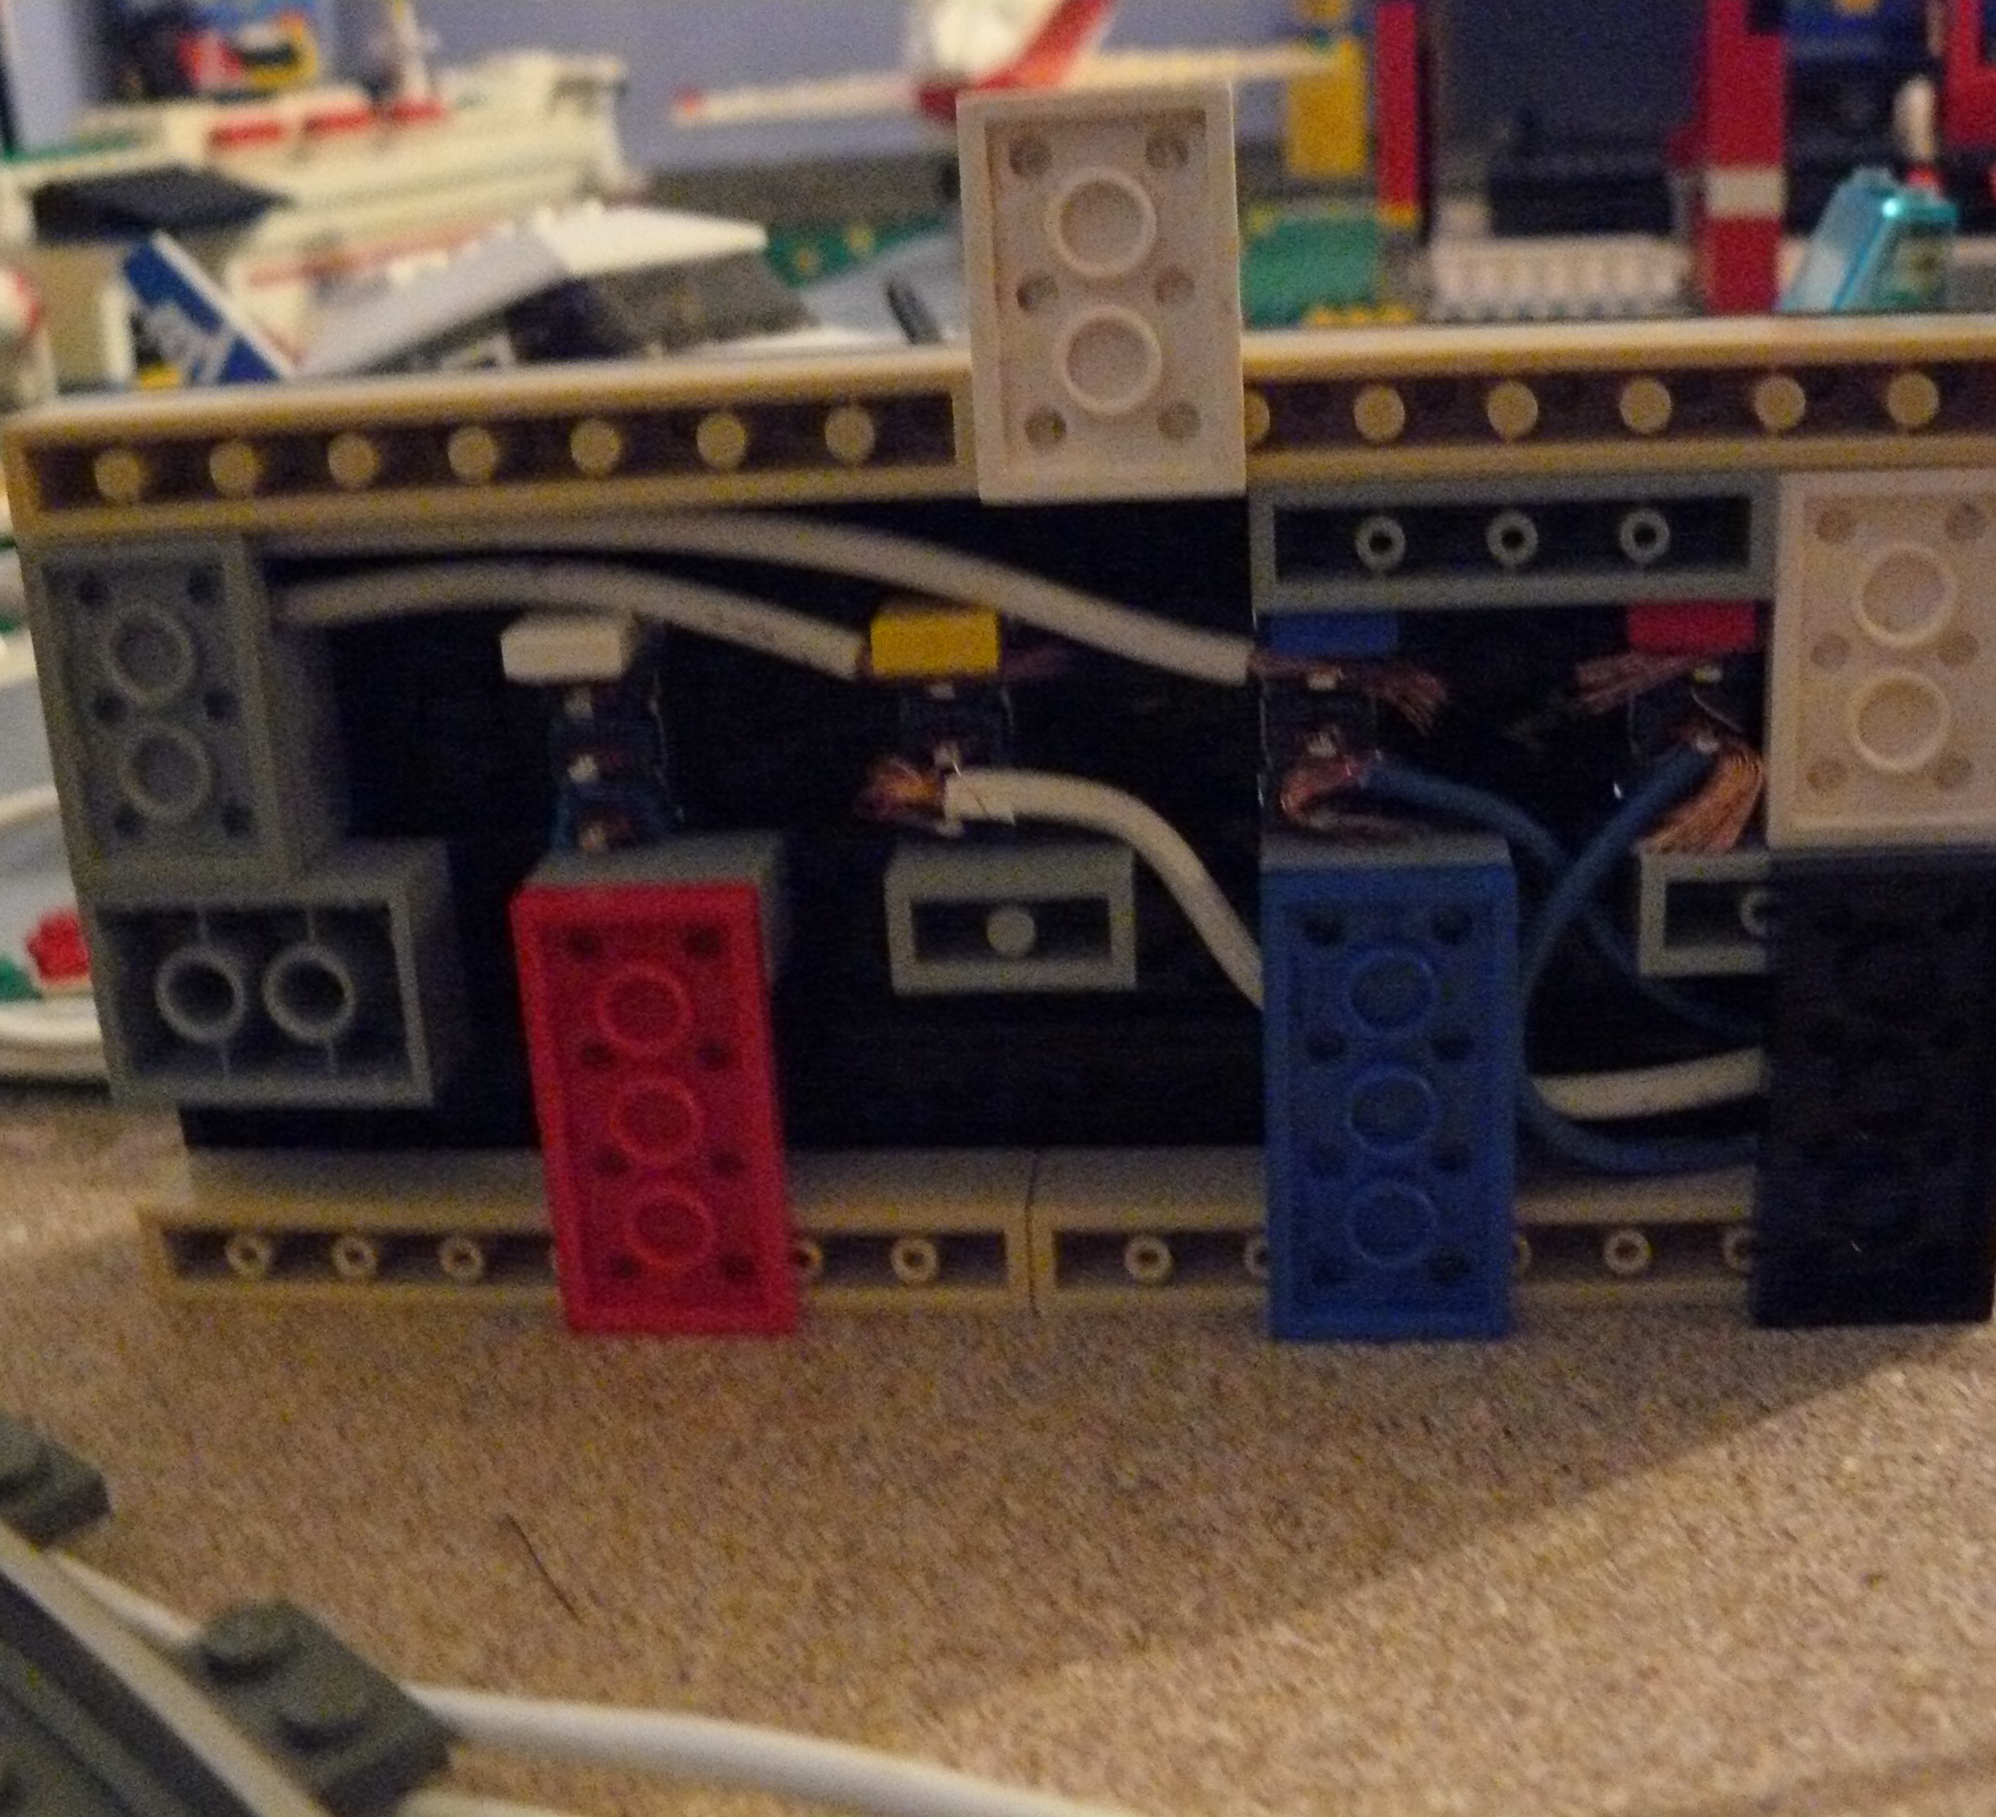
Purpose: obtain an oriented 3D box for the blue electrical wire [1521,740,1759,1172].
[{"bbox_3d":[0.042,0.004,0.165,0.017,0.030,0.006,-1,19,6],"label":"blue electrical wire"}]

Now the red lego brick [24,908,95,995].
[{"bbox_3d":[-0.092,0.004,0.249,0.008,0.006,0.008,-1,18,7],"label":"red lego brick"}]

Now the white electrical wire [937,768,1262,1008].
[{"bbox_3d":[0.007,-0.001,0.166,0.021,0.017,0.006,-1,18,7],"label":"white electrical wire"}]

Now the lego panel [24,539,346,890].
[{"bbox_3d":[-0.055,-0.014,0.170,0.016,0.024,0.009,-1,19,6],"label":"lego panel"}]

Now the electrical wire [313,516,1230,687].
[{"bbox_3d":[-0.016,-0.020,0.164,0.064,0.013,0.005,-1,19,6],"label":"electrical wire"}]

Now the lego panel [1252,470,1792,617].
[{"bbox_3d":[0.032,-0.024,0.157,0.031,0.008,0.010,-1,18,7],"label":"lego panel"}]

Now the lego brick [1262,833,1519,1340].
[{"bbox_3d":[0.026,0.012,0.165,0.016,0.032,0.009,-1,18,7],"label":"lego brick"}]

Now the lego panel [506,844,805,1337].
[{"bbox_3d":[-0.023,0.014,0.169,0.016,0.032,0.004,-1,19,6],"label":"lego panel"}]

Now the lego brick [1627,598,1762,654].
[{"bbox_3d":[0.043,-0.018,0.157,0.008,0.004,0.007,-1,19,6],"label":"lego brick"}]

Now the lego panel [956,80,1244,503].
[{"bbox_3d":[0.006,-0.036,0.149,0.016,0.024,0.005,-1,18,7],"label":"lego panel"}]

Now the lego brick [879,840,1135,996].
[{"bbox_3d":[0.001,0.001,0.165,0.016,0.008,0.009,-1,19,6],"label":"lego brick"}]

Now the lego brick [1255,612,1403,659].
[{"bbox_3d":[0.021,-0.018,0.160,0.008,0.003,0.007,-1,18,7],"label":"lego brick"}]

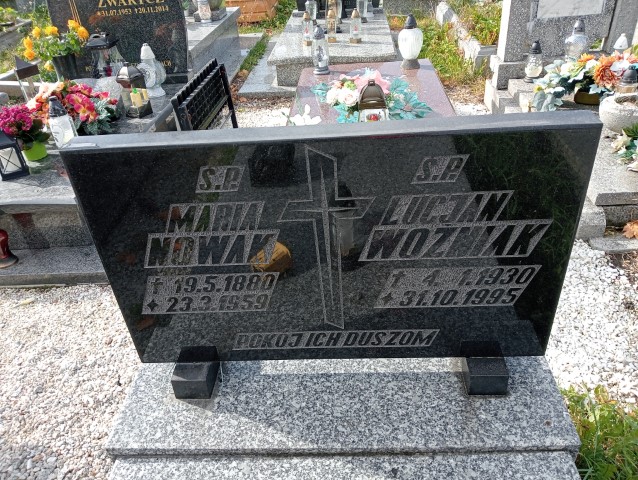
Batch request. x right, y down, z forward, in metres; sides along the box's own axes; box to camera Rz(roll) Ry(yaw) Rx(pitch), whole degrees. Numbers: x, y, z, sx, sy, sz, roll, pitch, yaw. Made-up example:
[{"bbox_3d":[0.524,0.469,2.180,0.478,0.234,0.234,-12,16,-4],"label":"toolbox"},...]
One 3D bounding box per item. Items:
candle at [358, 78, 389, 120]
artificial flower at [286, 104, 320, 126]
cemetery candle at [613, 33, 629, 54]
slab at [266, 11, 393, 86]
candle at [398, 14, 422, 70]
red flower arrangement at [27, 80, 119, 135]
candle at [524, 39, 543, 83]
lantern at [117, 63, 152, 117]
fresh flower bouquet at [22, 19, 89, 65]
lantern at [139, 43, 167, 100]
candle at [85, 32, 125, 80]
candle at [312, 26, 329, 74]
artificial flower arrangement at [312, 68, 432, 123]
[{"bbox_3d":[0.259,-0.643,2.499,0.145,0.270,0.145,-2,35,5],"label":"candle"},{"bbox_3d":[-0.076,-0.615,2.592,0.180,0.110,0.160,-2,35,5],"label":"artificial flower"},{"bbox_3d":[1.714,-1.064,2.970,0.130,0.280,0.130,-2,34,5],"label":"cemetery candle"},{"bbox_3d":[0.149,-1.735,4.594,0.966,0.210,1.620,-2,35,5],"label":"slab"},{"bbox_3d":[0.620,-1.345,3.489,0.168,0.340,0.168,-2,34,5],"label":"candle"},{"bbox_3d":[-1.432,-0.767,2.973,0.520,0.260,0.360,-2,34,5],"label":"red flower arrangement"},{"bbox_3d":[1.286,-1.074,3.083,0.108,0.232,0.108,-2,34,5],"label":"candle"},{"bbox_3d":[-1.103,-0.899,3.090,0.140,0.300,0.140,17,40,29],"label":"lantern"},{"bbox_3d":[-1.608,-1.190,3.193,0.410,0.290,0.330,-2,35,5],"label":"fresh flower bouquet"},{"bbox_3d":[-1.111,-1.115,3.385,0.165,0.325,0.145,0,34,7],"label":"lantern"},{"bbox_3d":[-1.327,-1.105,3.269,0.190,0.355,0.190,12,38,23],"label":"candle"},{"bbox_3d":[0.012,-1.252,3.393,0.113,0.297,0.113,-2,35,5],"label":"candle"},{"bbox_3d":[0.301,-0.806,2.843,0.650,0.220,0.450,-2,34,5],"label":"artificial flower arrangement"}]

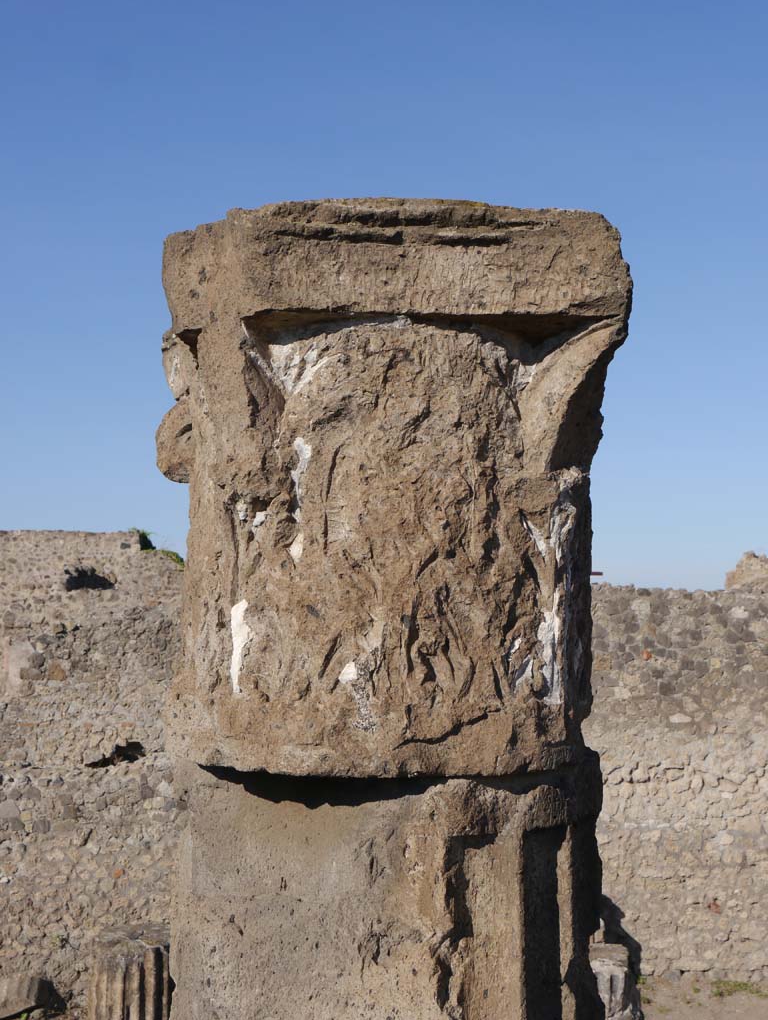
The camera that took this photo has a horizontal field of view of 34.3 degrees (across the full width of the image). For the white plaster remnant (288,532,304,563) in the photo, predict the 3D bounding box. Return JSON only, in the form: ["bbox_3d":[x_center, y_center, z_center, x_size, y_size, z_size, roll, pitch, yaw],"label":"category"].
[{"bbox_3d":[-0.113,0.049,1.600,0.020,0.038,0.010,-1,-4,18],"label":"white plaster remnant"}]

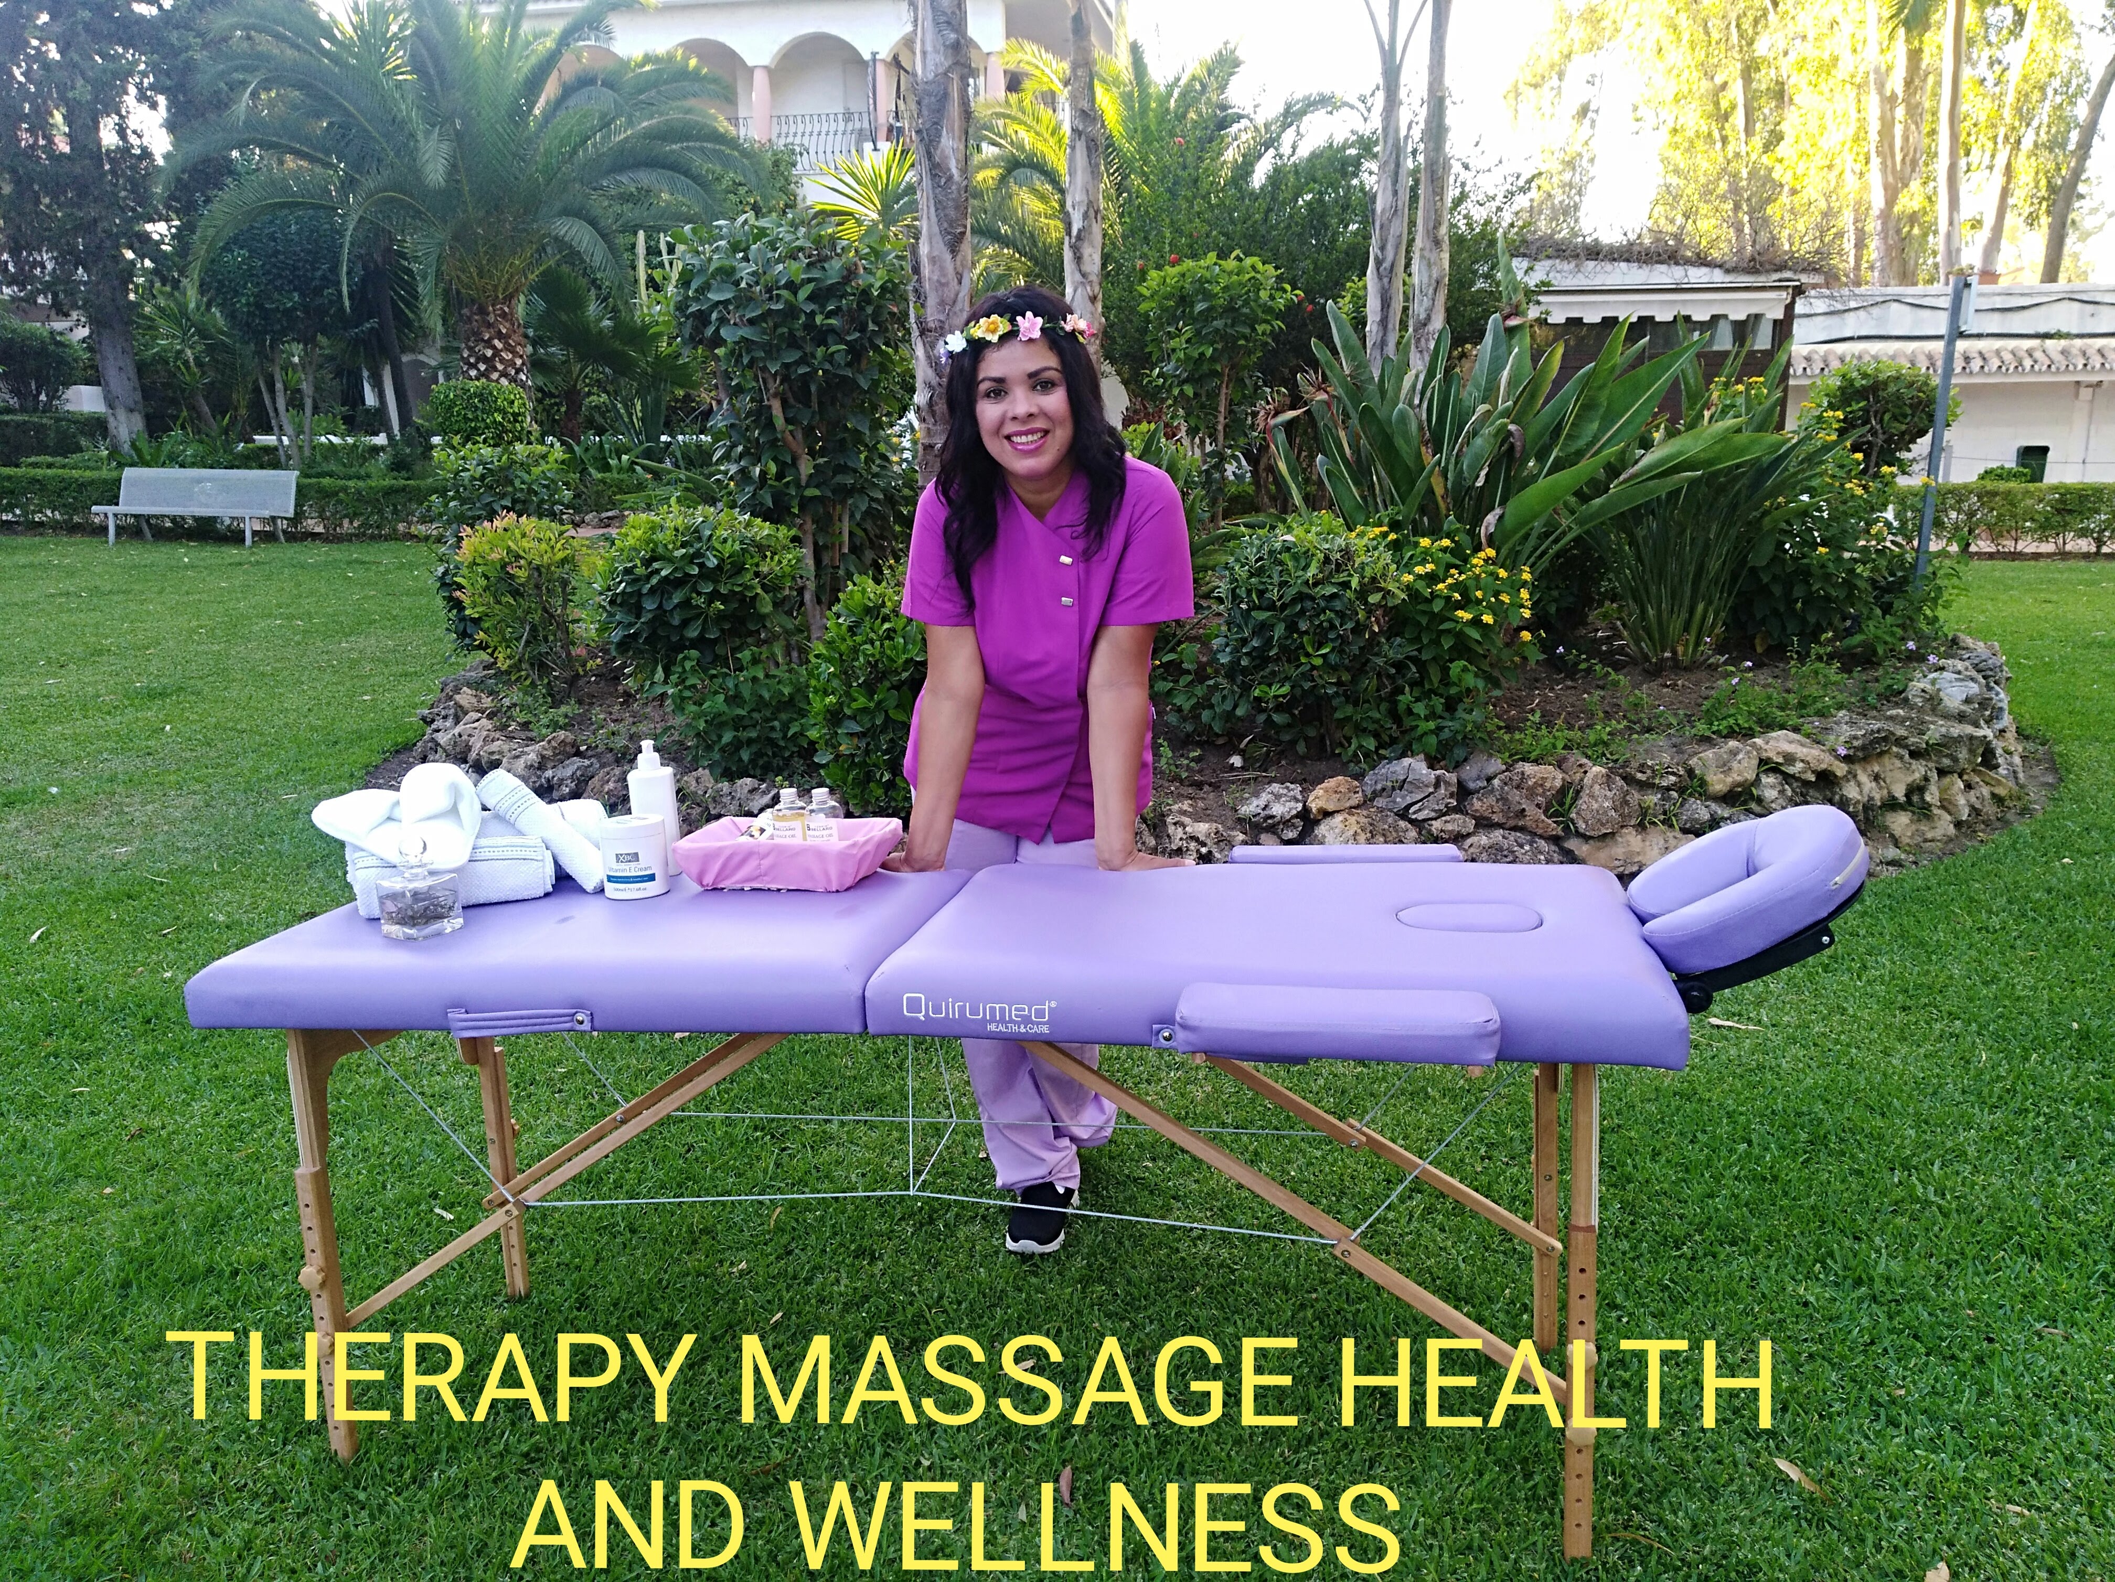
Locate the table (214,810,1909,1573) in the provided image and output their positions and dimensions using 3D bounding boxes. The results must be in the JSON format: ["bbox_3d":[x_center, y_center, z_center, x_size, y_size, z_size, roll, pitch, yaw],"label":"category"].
[{"bbox_3d":[-0.035,0.471,2.204,2.105,0.862,0.800,0,10,12],"label":"table"}]

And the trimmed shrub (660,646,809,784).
[{"bbox_3d":[-0.962,-0.223,4.750,0.465,0.416,0.450,0,13,0],"label":"trimmed shrub"}]

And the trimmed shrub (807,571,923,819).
[{"bbox_3d":[-0.495,-0.275,4.400,0.399,0.697,0.450,0,13,0],"label":"trimmed shrub"}]

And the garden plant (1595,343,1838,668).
[{"bbox_3d":[2.596,-1.126,6.250,0.957,1.276,0.900,0,13,0],"label":"garden plant"}]

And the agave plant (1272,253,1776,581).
[{"bbox_3d":[1.820,-1.334,6.200,1.969,1.531,1.500,0,13,0],"label":"agave plant"}]

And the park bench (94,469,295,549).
[{"bbox_3d":[-8.687,-2.850,16.000,1.800,0.800,0.620,-1,11,-2],"label":"park bench"}]

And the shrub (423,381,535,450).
[{"bbox_3d":[-6.139,-3.955,16.800,1.120,0.780,1.100,0,11,0],"label":"shrub"}]

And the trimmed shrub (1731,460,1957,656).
[{"bbox_3d":[3.420,-1.013,6.900,0.984,0.848,0.850,0,13,0],"label":"trimmed shrub"}]

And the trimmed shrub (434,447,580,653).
[{"bbox_3d":[-2.236,-0.980,6.400,0.600,0.800,0.600,0,11,0],"label":"trimmed shrub"}]

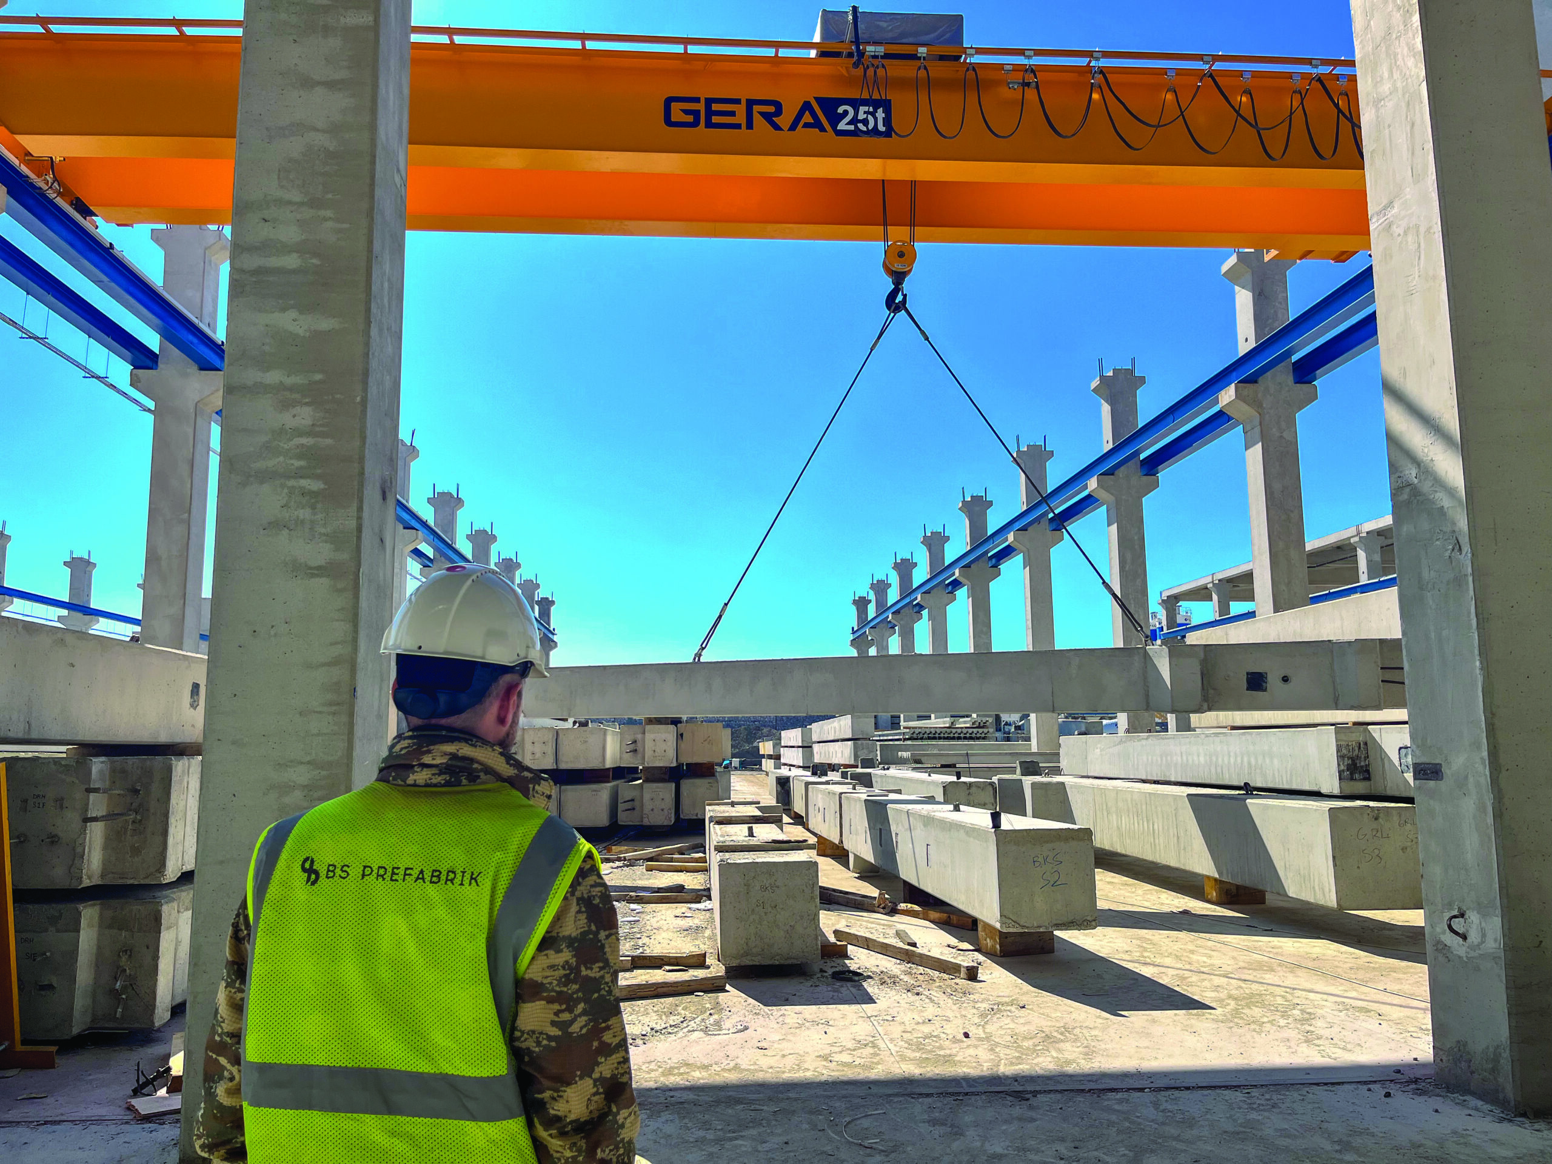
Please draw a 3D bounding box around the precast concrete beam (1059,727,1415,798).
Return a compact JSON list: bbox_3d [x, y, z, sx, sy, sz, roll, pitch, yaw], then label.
[{"bbox_3d":[5.059,2.051,13.627,0.500,0.594,9.469,0,-8,-4],"label":"precast concrete beam"}]

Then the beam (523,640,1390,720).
[{"bbox_3d":[1.485,1.396,15.595,12.269,0.745,0.500,-4,-9,29],"label":"beam"}]

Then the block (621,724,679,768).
[{"bbox_3d":[-2.266,2.940,20.831,0.970,0.710,1.300,0,-8,-4],"label":"block"}]

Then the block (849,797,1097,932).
[{"bbox_3d":[1.674,2.768,12.408,0.737,0.739,7.400,0,-8,-6],"label":"block"}]

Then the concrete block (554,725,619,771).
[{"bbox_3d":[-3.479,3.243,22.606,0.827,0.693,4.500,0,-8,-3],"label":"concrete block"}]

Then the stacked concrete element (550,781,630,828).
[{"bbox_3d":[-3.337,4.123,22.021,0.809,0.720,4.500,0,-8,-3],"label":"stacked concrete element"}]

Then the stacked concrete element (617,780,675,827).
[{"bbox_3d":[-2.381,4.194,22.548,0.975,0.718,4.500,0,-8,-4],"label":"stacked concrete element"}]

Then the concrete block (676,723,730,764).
[{"bbox_3d":[-1.360,2.963,21.305,0.830,0.680,1.300,0,-8,-4],"label":"concrete block"}]

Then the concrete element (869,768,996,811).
[{"bbox_3d":[2.506,3.685,19.930,0.745,0.740,7.800,0,-8,-3],"label":"concrete element"}]

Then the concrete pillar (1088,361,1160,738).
[{"bbox_3d":[9.108,0.019,30.071,1.623,11.260,0.680,0,-8,-4],"label":"concrete pillar"}]

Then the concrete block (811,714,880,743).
[{"bbox_3d":[2.286,5.264,41.324,0.700,0.710,11.500,0,-8,-4],"label":"concrete block"}]

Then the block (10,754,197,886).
[{"bbox_3d":[-3.861,1.397,6.964,0.870,0.690,1.500,0,-8,-4],"label":"block"}]

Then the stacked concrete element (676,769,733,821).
[{"bbox_3d":[-1.382,3.966,21.462,0.740,0.710,1.300,0,-8,-4],"label":"stacked concrete element"}]

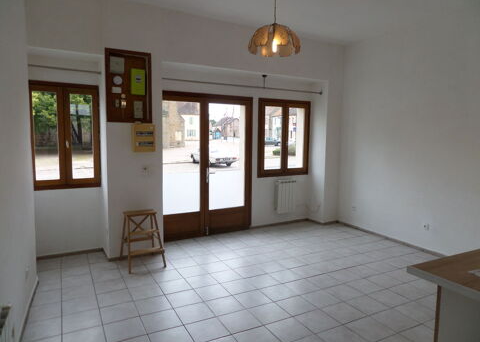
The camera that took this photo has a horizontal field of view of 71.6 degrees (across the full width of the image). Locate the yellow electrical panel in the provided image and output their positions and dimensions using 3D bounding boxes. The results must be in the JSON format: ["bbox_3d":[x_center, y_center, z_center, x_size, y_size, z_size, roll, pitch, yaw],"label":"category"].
[{"bbox_3d":[-1.210,-0.410,4.189,0.257,0.340,0.105,-2,6,-28],"label":"yellow electrical panel"}]

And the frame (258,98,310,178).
[{"bbox_3d":[0.777,-0.566,5.856,1.090,1.320,0.100,-2,6,-28],"label":"frame"}]

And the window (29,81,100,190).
[{"bbox_3d":[-2.243,-0.438,4.255,0.820,1.334,0.100,-2,6,-28],"label":"window"}]

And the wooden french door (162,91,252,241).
[{"bbox_3d":[-0.548,-0.073,5.201,1.650,2.200,0.100,-2,6,-28],"label":"wooden french door"}]

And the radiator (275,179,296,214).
[{"bbox_3d":[0.808,0.450,5.897,0.375,0.570,0.105,-2,6,-28],"label":"radiator"}]

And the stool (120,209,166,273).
[{"bbox_3d":[-1.182,0.826,4.060,0.440,0.630,0.530,-2,6,-28],"label":"stool"}]

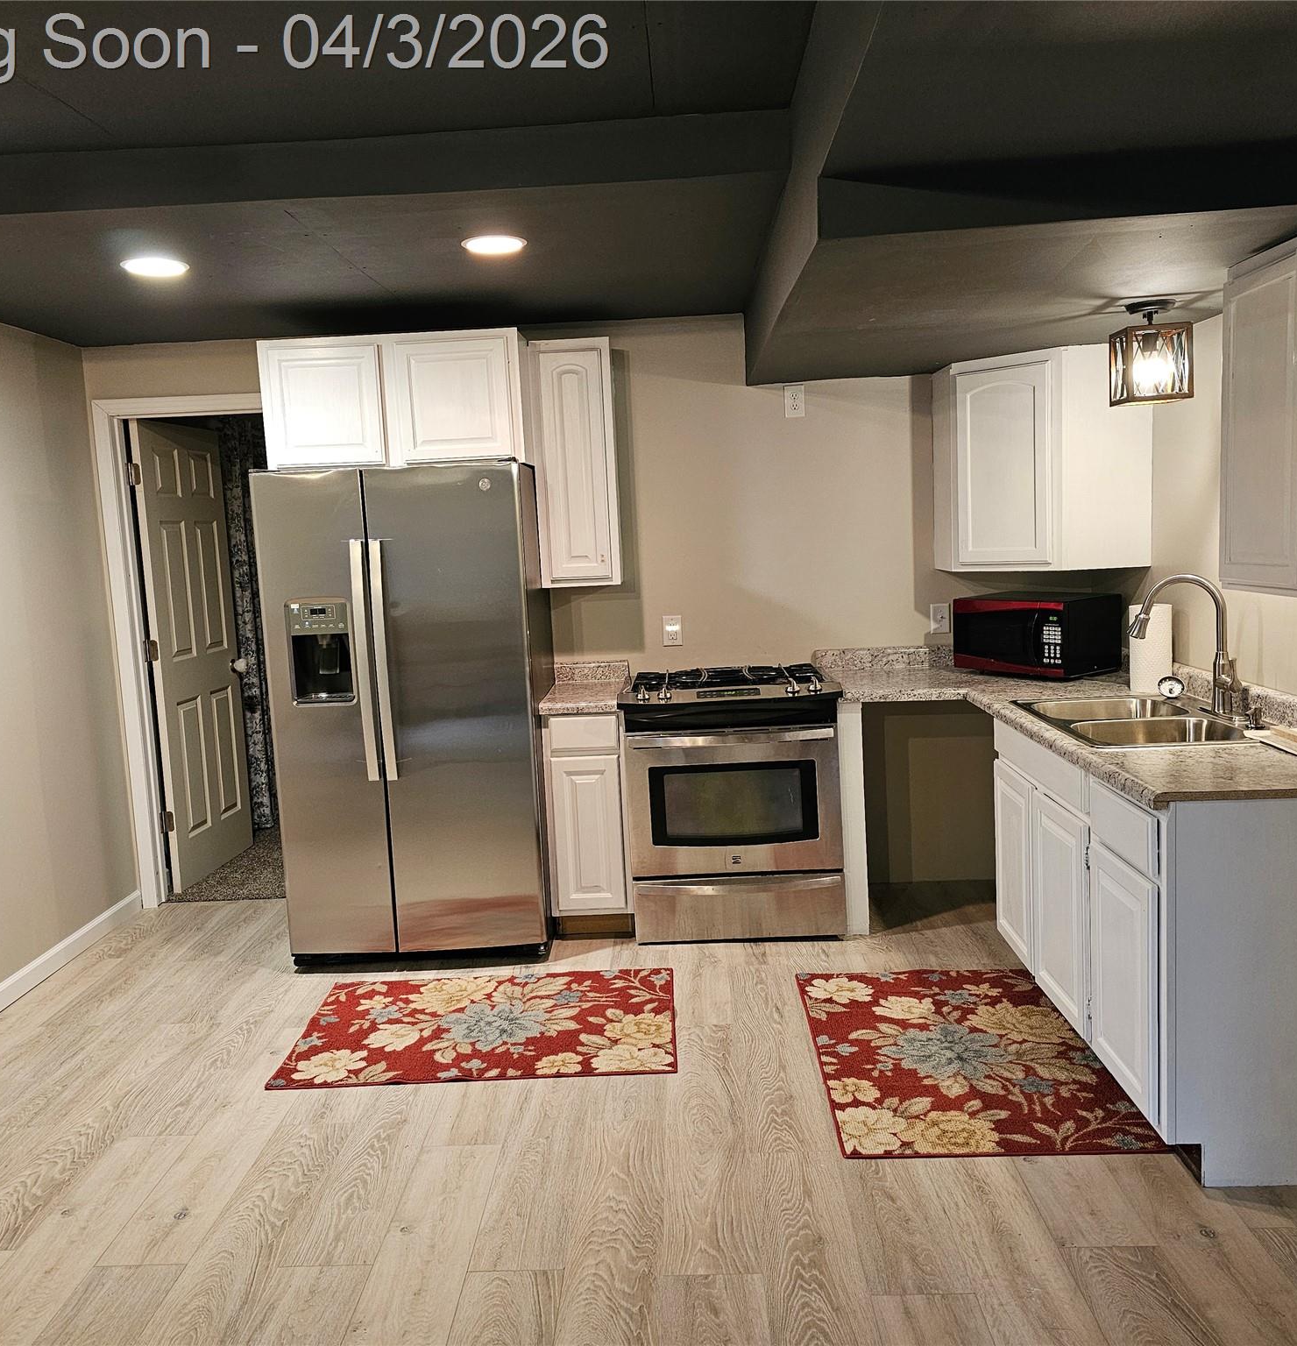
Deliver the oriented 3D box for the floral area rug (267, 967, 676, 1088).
[{"bbox_3d":[-0.499,1.098,3.747,1.169,0.010,0.798,-3,7,2],"label":"floral area rug"}]

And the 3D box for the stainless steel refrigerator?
[{"bbox_3d":[-0.849,0.134,4.495,0.910,1.775,0.800,-3,7,2],"label":"stainless steel refrigerator"}]

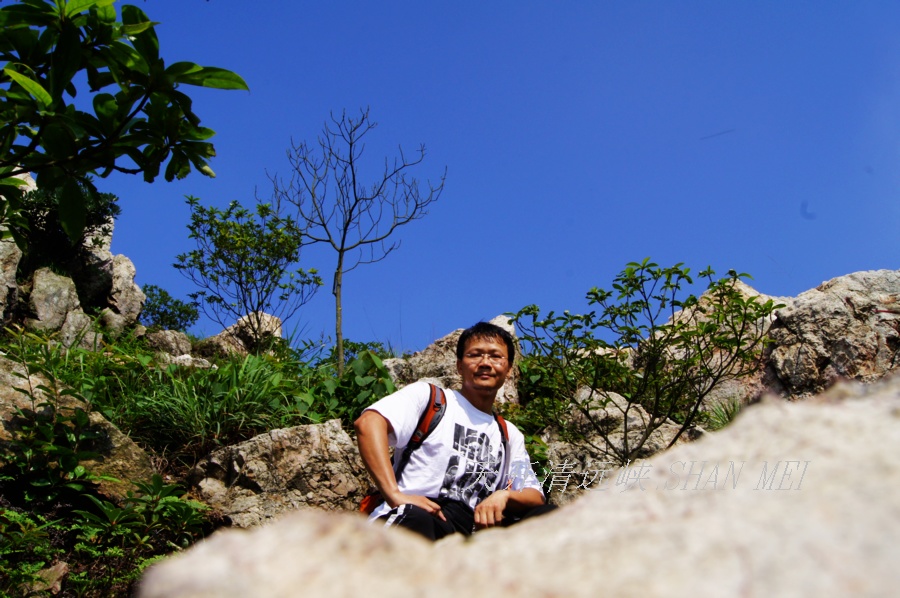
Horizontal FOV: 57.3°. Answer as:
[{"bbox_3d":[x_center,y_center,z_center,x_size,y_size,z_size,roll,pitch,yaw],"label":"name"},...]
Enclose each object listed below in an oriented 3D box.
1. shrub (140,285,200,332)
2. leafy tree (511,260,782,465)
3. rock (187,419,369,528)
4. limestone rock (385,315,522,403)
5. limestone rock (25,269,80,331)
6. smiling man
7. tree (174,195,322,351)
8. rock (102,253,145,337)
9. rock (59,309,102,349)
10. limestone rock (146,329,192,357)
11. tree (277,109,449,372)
[{"bbox_3d":[-3.416,0.127,10.000,0.728,0.589,0.700,0,-11,0],"label":"shrub"},{"bbox_3d":[0.935,0.319,3.900,1.220,0.980,1.000,0,-10,0],"label":"leafy tree"},{"bbox_3d":[-0.671,0.707,3.300,0.769,0.443,0.550,0,-11,0],"label":"rock"},{"bbox_3d":[0.003,0.351,4.700,0.776,0.509,0.600,0,-11,0],"label":"limestone rock"},{"bbox_3d":[-3.859,0.024,8.000,0.544,0.621,0.500,0,-11,0],"label":"limestone rock"},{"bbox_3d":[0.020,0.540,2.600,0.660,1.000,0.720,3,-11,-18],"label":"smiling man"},{"bbox_3d":[-1.589,-0.201,6.500,1.167,1.246,1.050,0,-11,0],"label":"tree"},{"bbox_3d":[-3.249,-0.035,8.200,0.418,0.791,0.500,0,-11,0],"label":"rock"},{"bbox_3d":[-3.452,0.285,7.700,0.411,0.381,0.380,0,-11,0],"label":"rock"},{"bbox_3d":[-2.553,0.405,7.500,0.419,0.265,0.350,0,-11,0],"label":"limestone rock"},{"bbox_3d":[-0.655,-0.397,5.900,1.231,1.933,1.150,0,-11,0],"label":"tree"}]

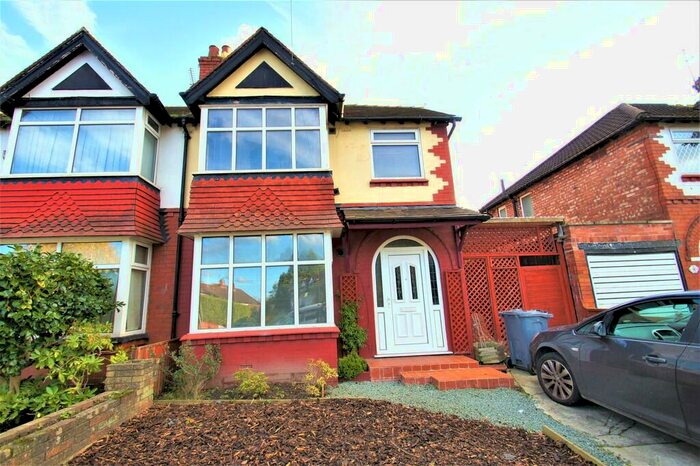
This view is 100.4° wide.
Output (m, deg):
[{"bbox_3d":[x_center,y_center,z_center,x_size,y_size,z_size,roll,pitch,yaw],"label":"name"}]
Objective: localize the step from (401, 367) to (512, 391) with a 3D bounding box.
[{"bbox_3d":[1.636,2.276,4.530,1.591,0.117,0.505,-2,-12,-4],"label":"step"}]

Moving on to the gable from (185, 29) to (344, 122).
[{"bbox_3d":[-1.681,-3.059,5.955,3.009,1.775,0.867,-2,-12,-4],"label":"gable"}]

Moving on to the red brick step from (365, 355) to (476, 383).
[{"bbox_3d":[1.224,2.359,5.119,1.816,0.235,0.745,-2,-12,-4],"label":"red brick step"}]

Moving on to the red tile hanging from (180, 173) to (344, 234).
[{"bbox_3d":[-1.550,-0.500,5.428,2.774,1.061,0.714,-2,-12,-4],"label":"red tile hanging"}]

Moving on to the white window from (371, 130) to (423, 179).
[{"bbox_3d":[1.042,-1.722,6.340,1.108,1.153,0.102,-2,-12,-4],"label":"white window"}]

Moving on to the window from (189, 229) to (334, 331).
[{"bbox_3d":[-1.494,0.861,5.264,2.382,1.632,0.622,-2,-12,-4],"label":"window"}]

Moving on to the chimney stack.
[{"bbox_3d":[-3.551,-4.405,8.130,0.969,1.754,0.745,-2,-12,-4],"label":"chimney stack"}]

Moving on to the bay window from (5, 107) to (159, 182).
[{"bbox_3d":[-4.997,-1.611,5.592,2.244,1.387,0.622,-2,-12,-4],"label":"bay window"}]

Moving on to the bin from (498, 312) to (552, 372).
[{"bbox_3d":[3.215,1.914,5.244,0.630,1.010,0.550,1,-12,-16],"label":"bin"}]

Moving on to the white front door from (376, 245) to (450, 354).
[{"bbox_3d":[1.152,1.191,5.742,1.392,2.300,0.122,-2,-12,-4],"label":"white front door"}]

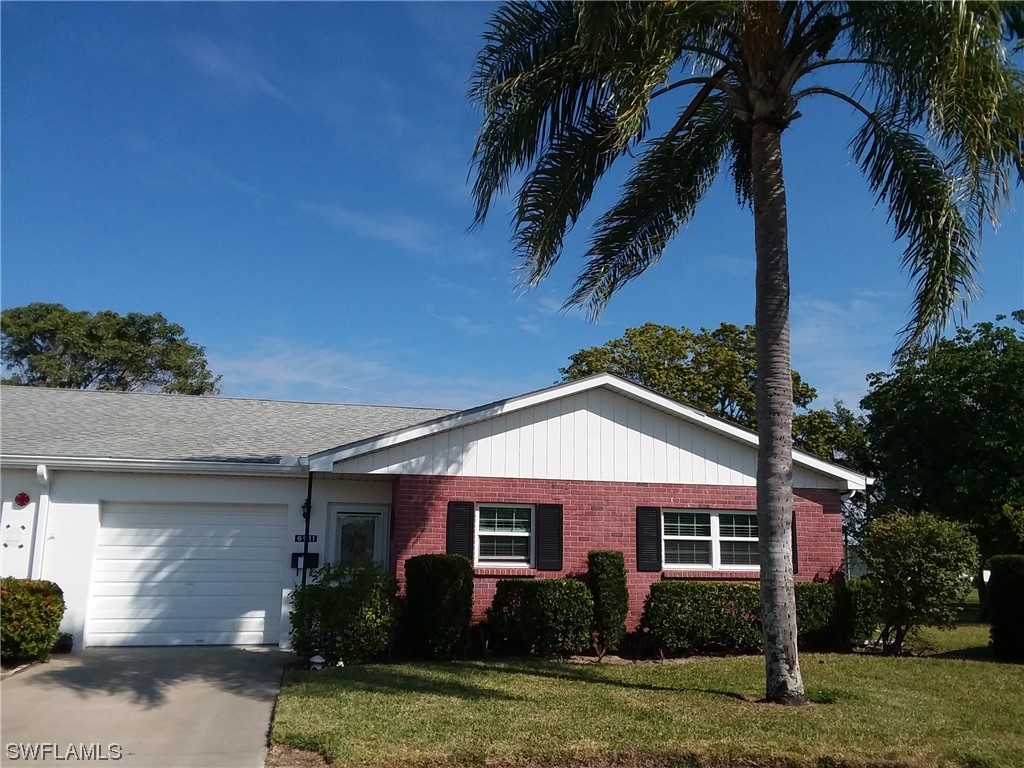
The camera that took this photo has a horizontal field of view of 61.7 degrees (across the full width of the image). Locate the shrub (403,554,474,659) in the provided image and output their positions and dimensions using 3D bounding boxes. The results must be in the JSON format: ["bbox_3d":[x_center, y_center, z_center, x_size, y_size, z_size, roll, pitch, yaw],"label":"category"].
[{"bbox_3d":[-1.014,3.041,11.792,0.890,1.336,0.845,3,-11,-12],"label":"shrub"}]

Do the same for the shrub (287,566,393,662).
[{"bbox_3d":[-2.244,2.986,11.321,1.338,1.227,1.137,3,-11,-12],"label":"shrub"}]

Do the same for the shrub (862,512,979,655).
[{"bbox_3d":[6.173,3.020,13.024,1.580,2.080,1.500,3,-11,-12],"label":"shrub"}]

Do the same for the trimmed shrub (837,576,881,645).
[{"bbox_3d":[5.524,3.629,13.651,0.580,1.080,0.640,3,-11,-12],"label":"trimmed shrub"}]

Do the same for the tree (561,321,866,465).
[{"bbox_3d":[6.935,2.503,30.300,10.800,9.773,10.000,3,-11,-12],"label":"tree"}]

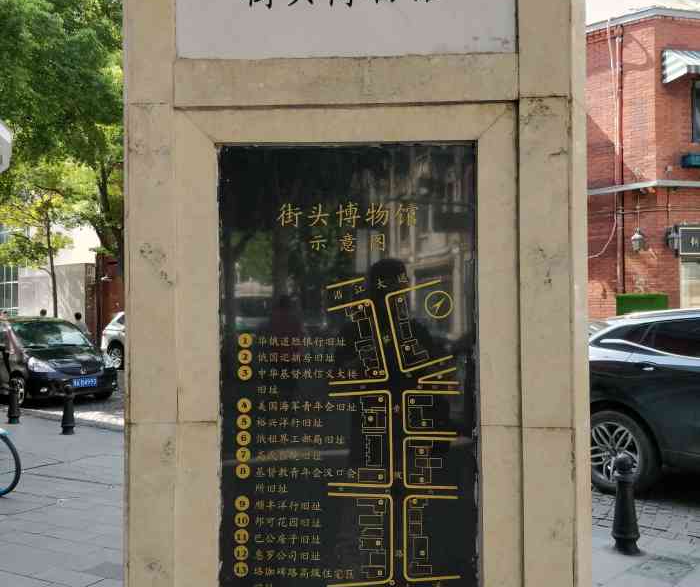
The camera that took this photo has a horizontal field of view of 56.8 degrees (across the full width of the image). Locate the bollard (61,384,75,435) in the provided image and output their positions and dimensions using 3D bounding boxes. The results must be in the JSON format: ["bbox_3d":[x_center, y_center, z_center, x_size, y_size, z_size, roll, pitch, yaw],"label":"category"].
[{"bbox_3d":[-3.648,1.498,8.367,0.170,0.632,0.170,0,-2,0],"label":"bollard"}]

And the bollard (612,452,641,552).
[{"bbox_3d":[1.781,1.343,4.177,0.170,0.632,0.170,0,-2,0],"label":"bollard"}]

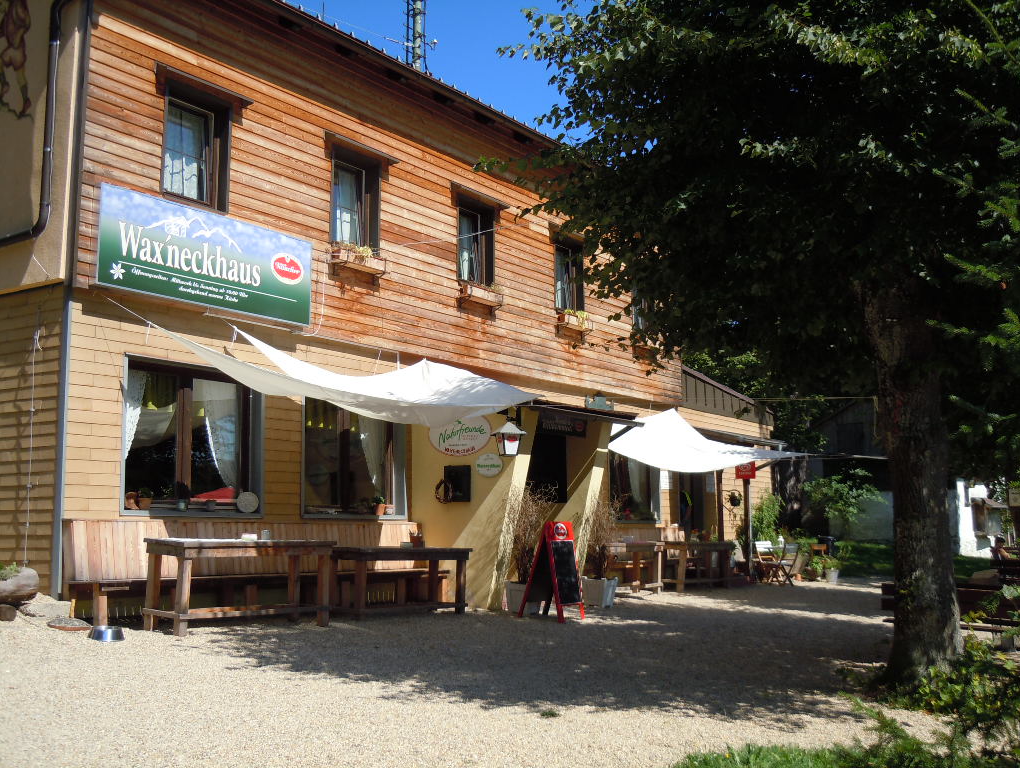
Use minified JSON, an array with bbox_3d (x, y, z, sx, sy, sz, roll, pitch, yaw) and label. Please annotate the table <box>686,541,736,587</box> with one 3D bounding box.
[{"bbox_3d":[3.073,3.017,19.049,0.580,0.760,1.800,-6,-9,34],"label":"table"}]

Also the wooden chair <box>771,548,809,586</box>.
[{"bbox_3d":[5.308,3.442,22.084,0.470,0.800,0.430,-4,-9,28],"label":"wooden chair"}]

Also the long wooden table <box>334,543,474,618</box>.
[{"bbox_3d":[-1.218,2.215,12.788,0.560,0.720,1.800,-7,-10,39],"label":"long wooden table"}]

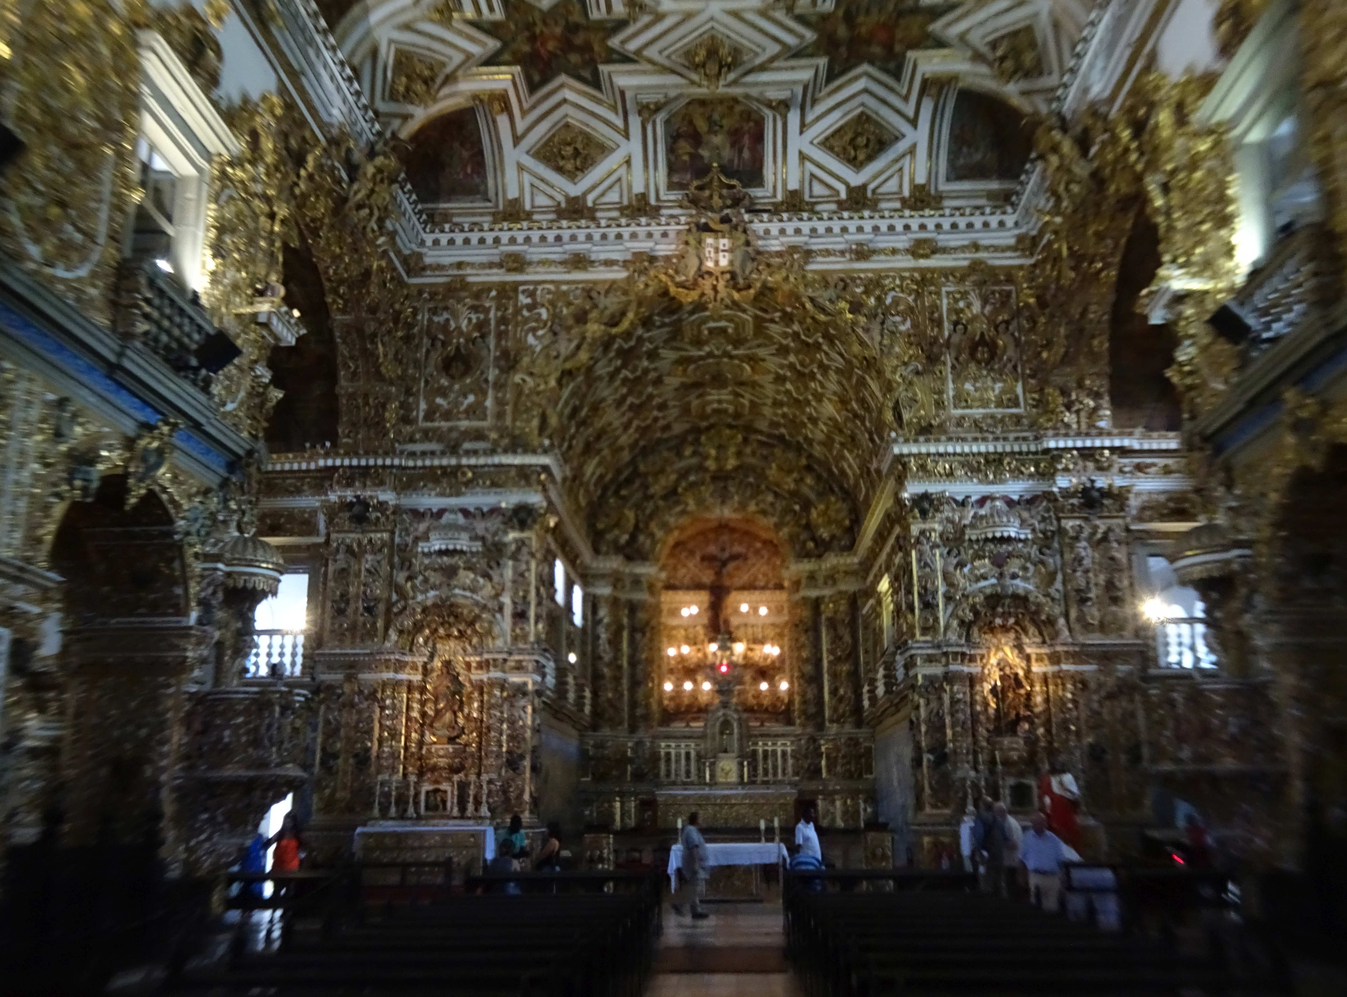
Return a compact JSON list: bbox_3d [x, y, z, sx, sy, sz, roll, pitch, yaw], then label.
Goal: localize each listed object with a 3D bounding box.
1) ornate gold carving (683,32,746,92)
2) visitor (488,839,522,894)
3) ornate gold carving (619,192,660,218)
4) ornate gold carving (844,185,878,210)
[{"bbox_3d":[0.865,-9.337,23.268,1.330,0.750,1.150,-1,-16,3],"label":"ornate gold carving"},{"bbox_3d":[-2.342,5.390,15.037,0.520,1.320,0.650,-1,-16,3],"label":"visitor"},{"bbox_3d":[-0.836,-7.174,26.618,0.950,0.600,0.250,-1,-16,3],"label":"ornate gold carving"},{"bbox_3d":[4.544,-7.282,26.359,0.780,0.590,0.250,-1,-16,3],"label":"ornate gold carving"}]

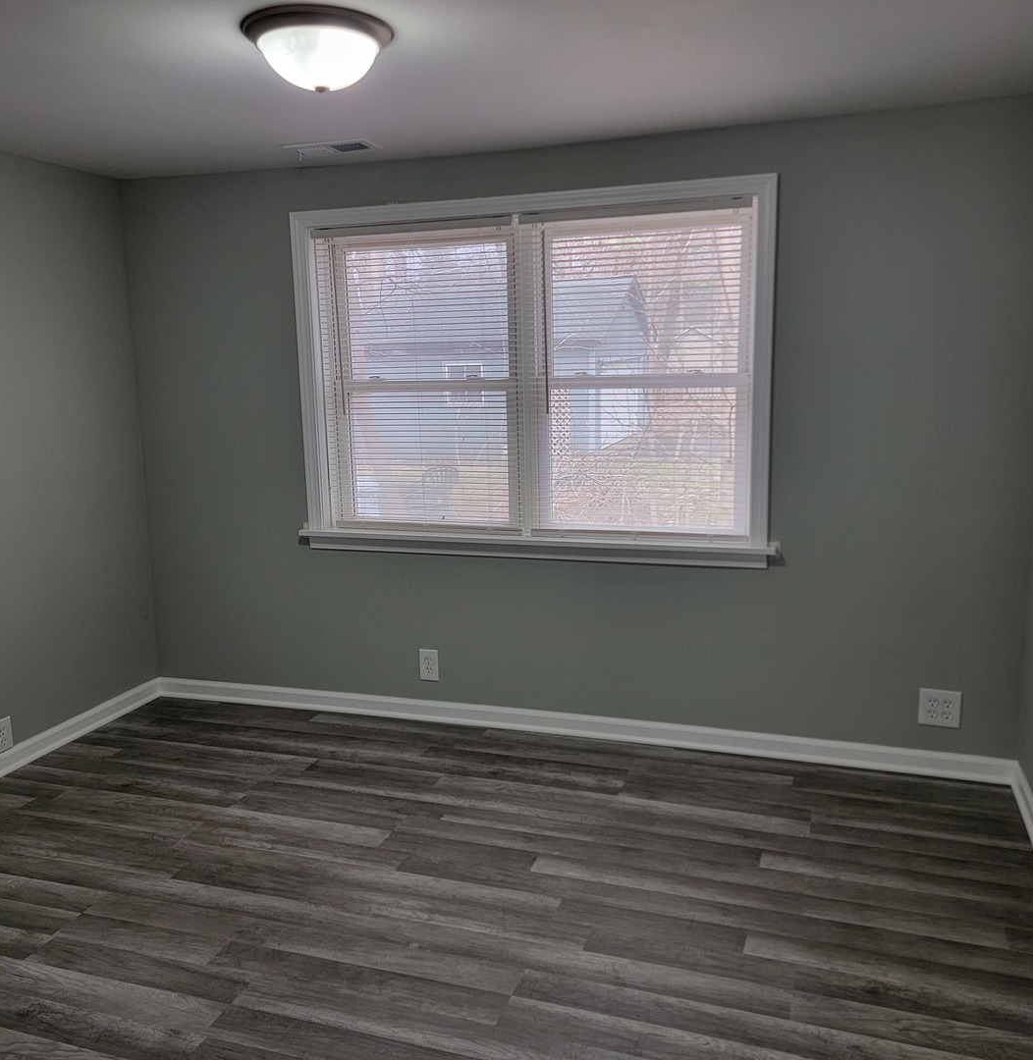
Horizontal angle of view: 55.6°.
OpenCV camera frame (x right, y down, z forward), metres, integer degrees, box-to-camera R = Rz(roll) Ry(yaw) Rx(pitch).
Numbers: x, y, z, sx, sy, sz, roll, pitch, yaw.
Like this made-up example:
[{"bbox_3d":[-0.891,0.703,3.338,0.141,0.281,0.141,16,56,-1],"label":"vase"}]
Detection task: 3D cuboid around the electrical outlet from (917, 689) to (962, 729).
[{"bbox_3d":[1.410,0.595,3.260,0.125,0.124,0.008,2,11,19],"label":"electrical outlet"}]

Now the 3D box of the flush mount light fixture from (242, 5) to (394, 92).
[{"bbox_3d":[-0.429,-1.029,2.142,0.327,0.139,0.327,-1,11,0],"label":"flush mount light fixture"}]

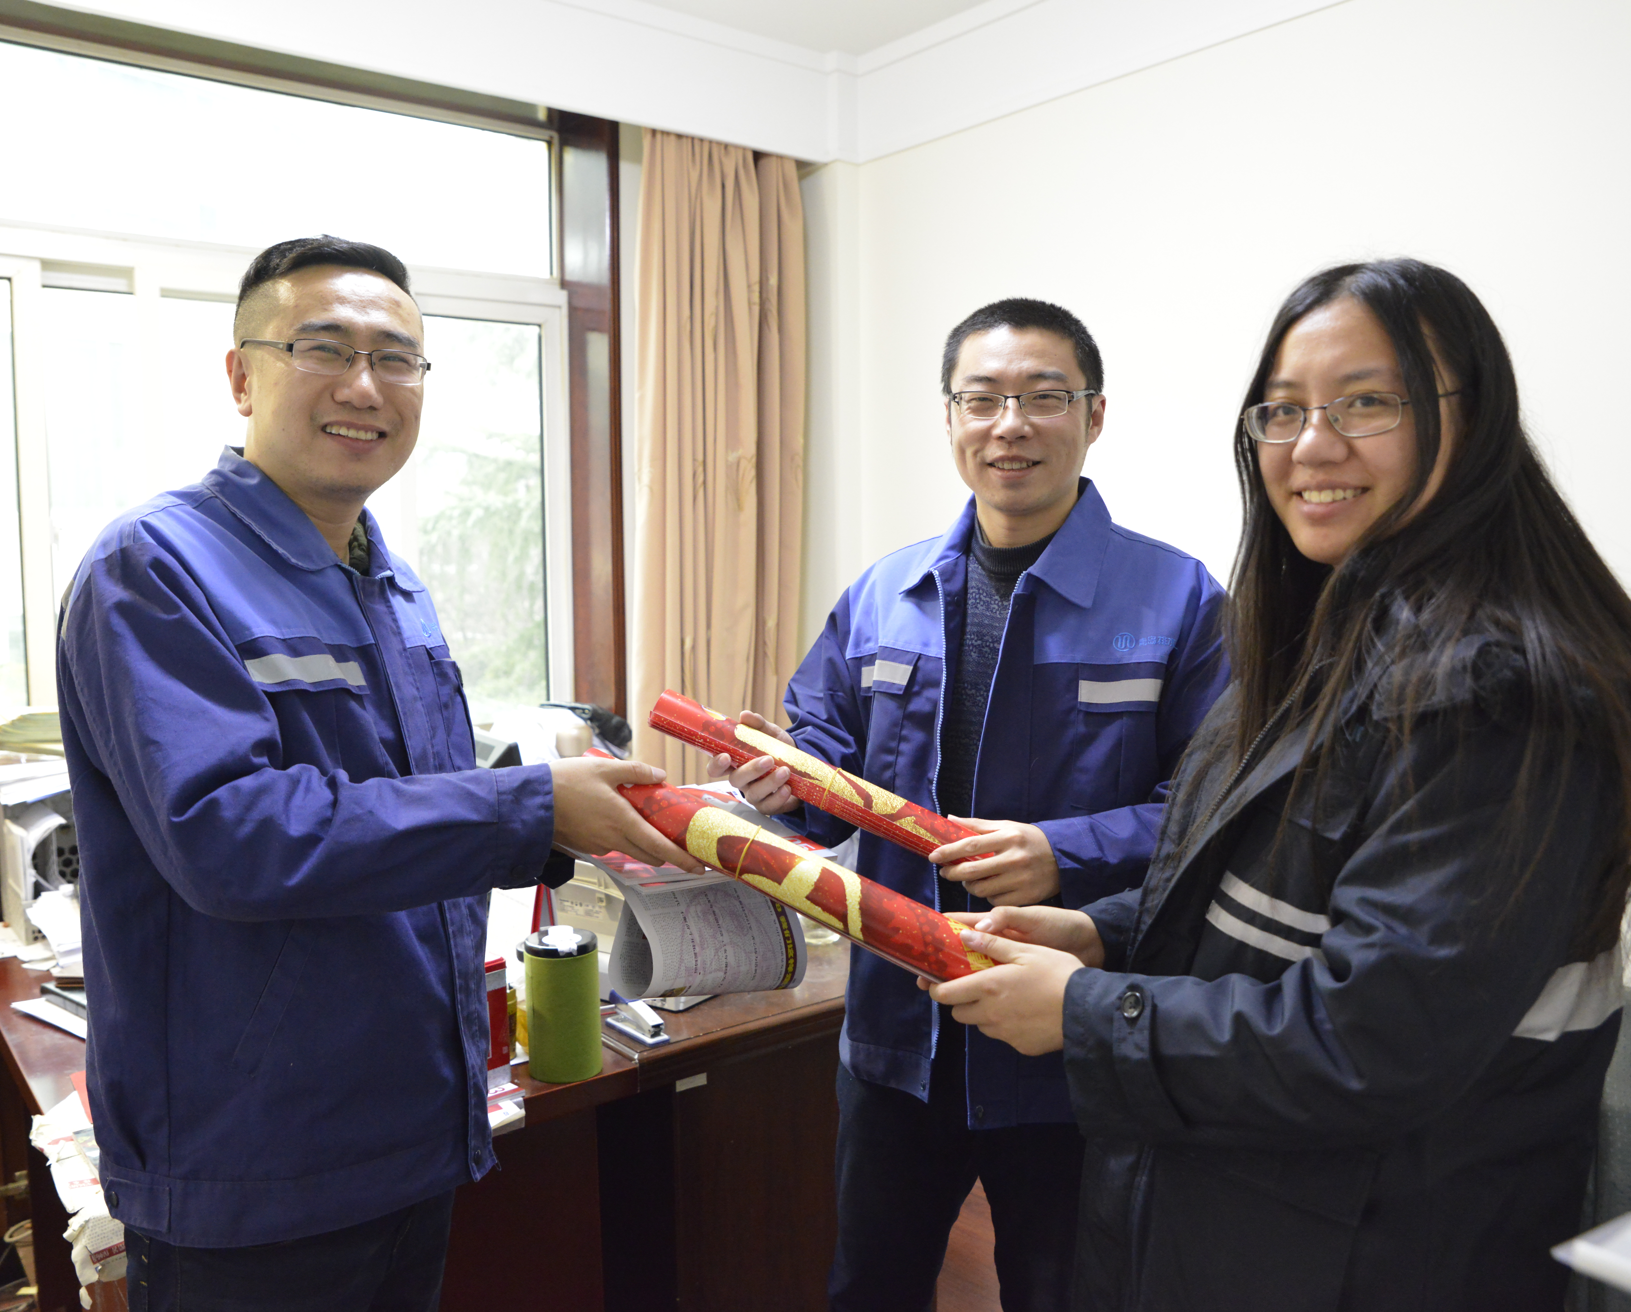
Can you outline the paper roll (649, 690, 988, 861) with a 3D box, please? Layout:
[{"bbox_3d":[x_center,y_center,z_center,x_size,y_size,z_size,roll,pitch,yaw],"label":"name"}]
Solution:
[{"bbox_3d":[0.014,0.131,1.280,0.371,0.037,0.037,25,-5,3],"label":"paper roll"}]

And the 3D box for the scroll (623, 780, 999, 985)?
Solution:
[{"bbox_3d":[-0.021,0.176,1.050,0.375,0.047,0.047,23,-9,15],"label":"scroll"}]

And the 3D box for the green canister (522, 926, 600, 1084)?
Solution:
[{"bbox_3d":[-0.311,0.432,1.611,0.093,0.175,0.093,-2,6,-17],"label":"green canister"}]

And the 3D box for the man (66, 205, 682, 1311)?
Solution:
[{"bbox_3d":[-0.376,0.465,1.242,0.560,1.730,0.520,3,6,26],"label":"man"}]

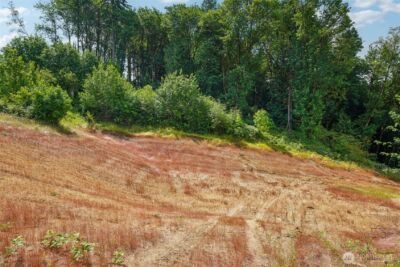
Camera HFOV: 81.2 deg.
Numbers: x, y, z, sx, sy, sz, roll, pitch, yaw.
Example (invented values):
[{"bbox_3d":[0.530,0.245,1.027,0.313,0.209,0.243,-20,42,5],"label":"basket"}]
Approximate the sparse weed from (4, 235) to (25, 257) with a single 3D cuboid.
[{"bbox_3d":[-4.212,2.566,5.300,0.445,0.445,0.430,0,0,0],"label":"sparse weed"}]

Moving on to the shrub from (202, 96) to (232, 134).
[{"bbox_3d":[1.560,-1.604,20.800,2.620,3.319,2.700,0,0,0],"label":"shrub"}]

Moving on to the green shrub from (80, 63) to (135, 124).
[{"bbox_3d":[-8.719,-3.770,22.000,4.988,5.727,4.600,0,0,0],"label":"green shrub"}]

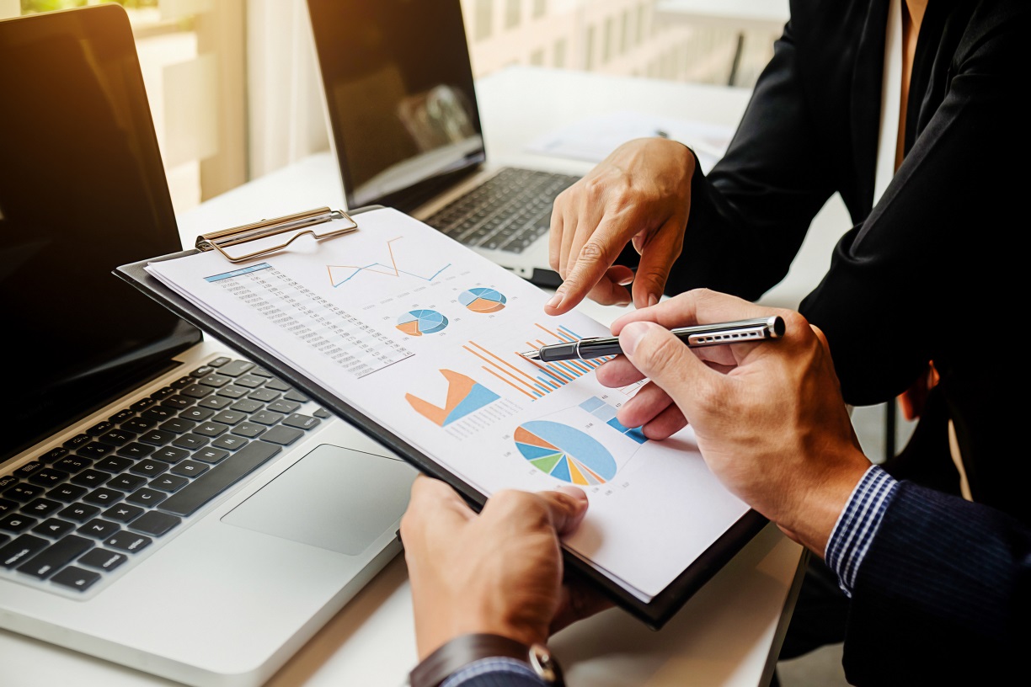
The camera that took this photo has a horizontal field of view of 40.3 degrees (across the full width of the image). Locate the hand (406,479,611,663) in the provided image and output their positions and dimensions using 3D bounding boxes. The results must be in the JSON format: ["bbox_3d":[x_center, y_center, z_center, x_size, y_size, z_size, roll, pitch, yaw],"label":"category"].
[{"bbox_3d":[-0.006,0.088,0.597,0.098,0.070,0.135,6,34,9],"label":"hand"}]

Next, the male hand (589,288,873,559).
[{"bbox_3d":[0.112,0.031,0.692,0.158,0.100,0.095,36,0,19],"label":"male hand"}]

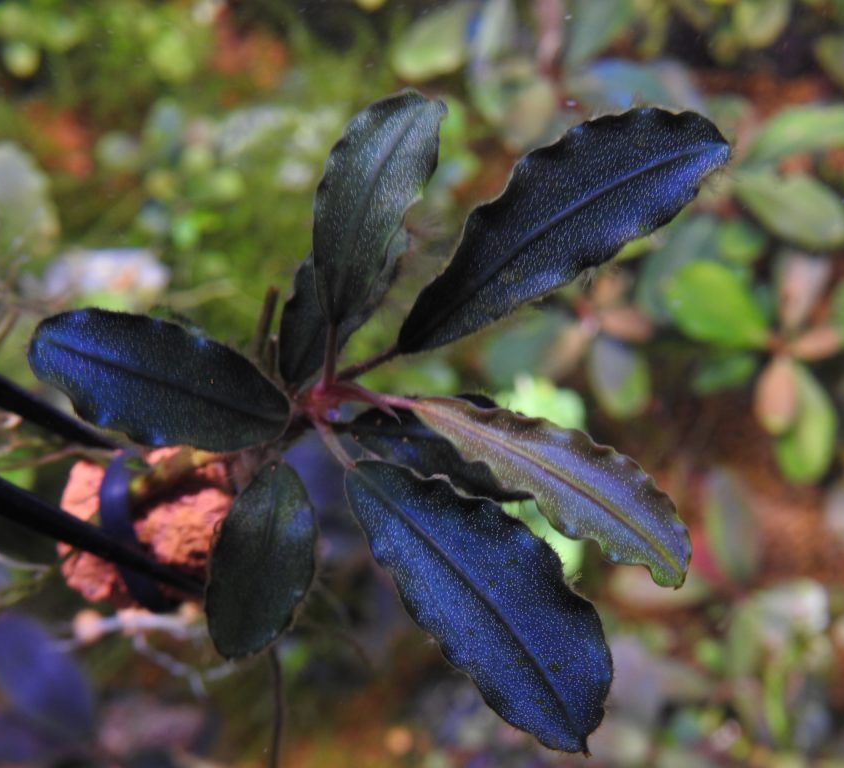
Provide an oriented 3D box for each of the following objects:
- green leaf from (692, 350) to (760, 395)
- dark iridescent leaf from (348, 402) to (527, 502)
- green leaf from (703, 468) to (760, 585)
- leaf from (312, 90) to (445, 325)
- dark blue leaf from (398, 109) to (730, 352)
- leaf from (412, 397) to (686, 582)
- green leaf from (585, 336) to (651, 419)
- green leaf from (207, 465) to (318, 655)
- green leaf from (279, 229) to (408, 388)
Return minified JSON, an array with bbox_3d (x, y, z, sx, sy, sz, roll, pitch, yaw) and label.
[{"bbox_3d":[0.072,-0.002,0.385,0.017,0.004,0.009,-27,66,-6],"label":"green leaf"},{"bbox_3d":[0.005,0.008,0.261,0.035,0.005,0.015,15,84,3],"label":"dark iridescent leaf"},{"bbox_3d":[0.070,0.032,0.365,0.012,0.004,0.027,-8,67,4],"label":"green leaf"},{"bbox_3d":[-0.010,-0.028,0.250,0.016,0.038,0.007,26,16,-2],"label":"leaf"},{"bbox_3d":[0.018,-0.025,0.248,0.059,0.019,0.009,-31,-2,14],"label":"dark blue leaf"},{"bbox_3d":[0.020,0.013,0.248,0.051,0.008,0.016,33,86,18],"label":"leaf"},{"bbox_3d":[0.045,-0.002,0.378,0.014,0.004,0.020,-10,71,1],"label":"green leaf"},{"bbox_3d":[-0.025,0.028,0.257,0.017,0.004,0.031,14,79,-3],"label":"green leaf"},{"bbox_3d":[-0.015,-0.014,0.263,0.014,0.005,0.031,32,87,-1],"label":"green leaf"}]

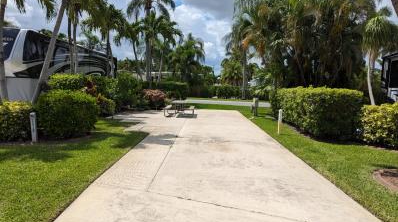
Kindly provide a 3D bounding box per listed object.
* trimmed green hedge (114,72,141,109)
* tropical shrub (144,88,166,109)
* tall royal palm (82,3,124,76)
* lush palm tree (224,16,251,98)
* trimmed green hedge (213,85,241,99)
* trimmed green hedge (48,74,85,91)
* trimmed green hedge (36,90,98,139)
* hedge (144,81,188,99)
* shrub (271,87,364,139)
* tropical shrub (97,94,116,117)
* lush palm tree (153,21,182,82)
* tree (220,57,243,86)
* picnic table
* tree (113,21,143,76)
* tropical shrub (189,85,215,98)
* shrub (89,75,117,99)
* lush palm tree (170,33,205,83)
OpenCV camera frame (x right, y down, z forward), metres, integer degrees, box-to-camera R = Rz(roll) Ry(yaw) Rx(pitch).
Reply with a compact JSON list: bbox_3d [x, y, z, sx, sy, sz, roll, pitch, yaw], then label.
[{"bbox_3d":[-4.774,-1.367,18.454,1.750,2.500,1.700,0,5,0],"label":"trimmed green hedge"},{"bbox_3d":[-2.817,-0.770,17.610,1.400,1.270,1.300,0,6,0],"label":"tropical shrub"},{"bbox_3d":[-5.999,-3.491,17.547,2.800,6.900,2.800,0,5,0],"label":"tall royal palm"},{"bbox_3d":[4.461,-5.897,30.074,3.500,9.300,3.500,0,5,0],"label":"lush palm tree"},{"bbox_3d":[3.145,-2.127,30.438,2.900,1.450,1.200,0,6,0],"label":"trimmed green hedge"},{"bbox_3d":[-5.755,-0.523,12.005,1.600,2.050,1.600,0,5,0],"label":"trimmed green hedge"},{"bbox_3d":[-4.457,0.063,9.298,1.850,1.400,1.700,0,5,0],"label":"trimmed green hedge"},{"bbox_3d":[-3.058,-1.712,24.450,4.100,1.800,1.300,0,6,0],"label":"hedge"},{"bbox_3d":[4.100,-0.142,10.437,1.300,1.430,4.800,0,6,0],"label":"shrub"},{"bbox_3d":[-4.567,-0.307,13.535,0.950,1.150,0.900,0,6,0],"label":"tropical shrub"},{"bbox_3d":[-2.849,-4.398,24.687,2.800,7.100,2.800,0,6,0],"label":"lush palm tree"},{"bbox_3d":[4.115,-4.286,34.747,2.900,4.900,2.900,0,6,0],"label":"tree"},{"bbox_3d":[-1.007,-0.129,14.655,1.550,0.760,1.850,0,5,0],"label":"picnic table"},{"bbox_3d":[-5.611,-3.705,21.741,2.300,6.300,2.300,0,6,0],"label":"tree"},{"bbox_3d":[0.310,-2.427,34.225,3.200,1.600,1.700,0,5,0],"label":"tropical shrub"},{"bbox_3d":[-5.237,-0.852,14.989,1.450,1.950,1.300,0,6,0],"label":"shrub"},{"bbox_3d":[-1.358,-5.389,32.635,4.100,7.800,4.100,0,5,0],"label":"lush palm tree"}]

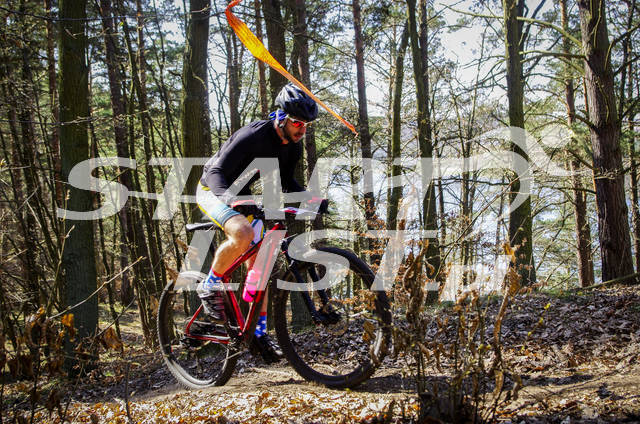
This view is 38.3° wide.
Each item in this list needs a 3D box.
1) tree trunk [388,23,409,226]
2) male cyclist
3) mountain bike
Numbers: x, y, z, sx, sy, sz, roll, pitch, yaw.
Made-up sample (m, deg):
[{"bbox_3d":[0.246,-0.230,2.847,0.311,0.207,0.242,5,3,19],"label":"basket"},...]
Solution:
[{"bbox_3d":[1.335,-1.344,16.000,0.210,4.000,0.210,3,3,0],"label":"tree trunk"},{"bbox_3d":[-0.347,0.105,5.125,0.930,1.540,0.680,1,4,43],"label":"male cyclist"},{"bbox_3d":[-0.369,0.492,5.176,1.830,1.040,0.720,-9,-2,43],"label":"mountain bike"}]

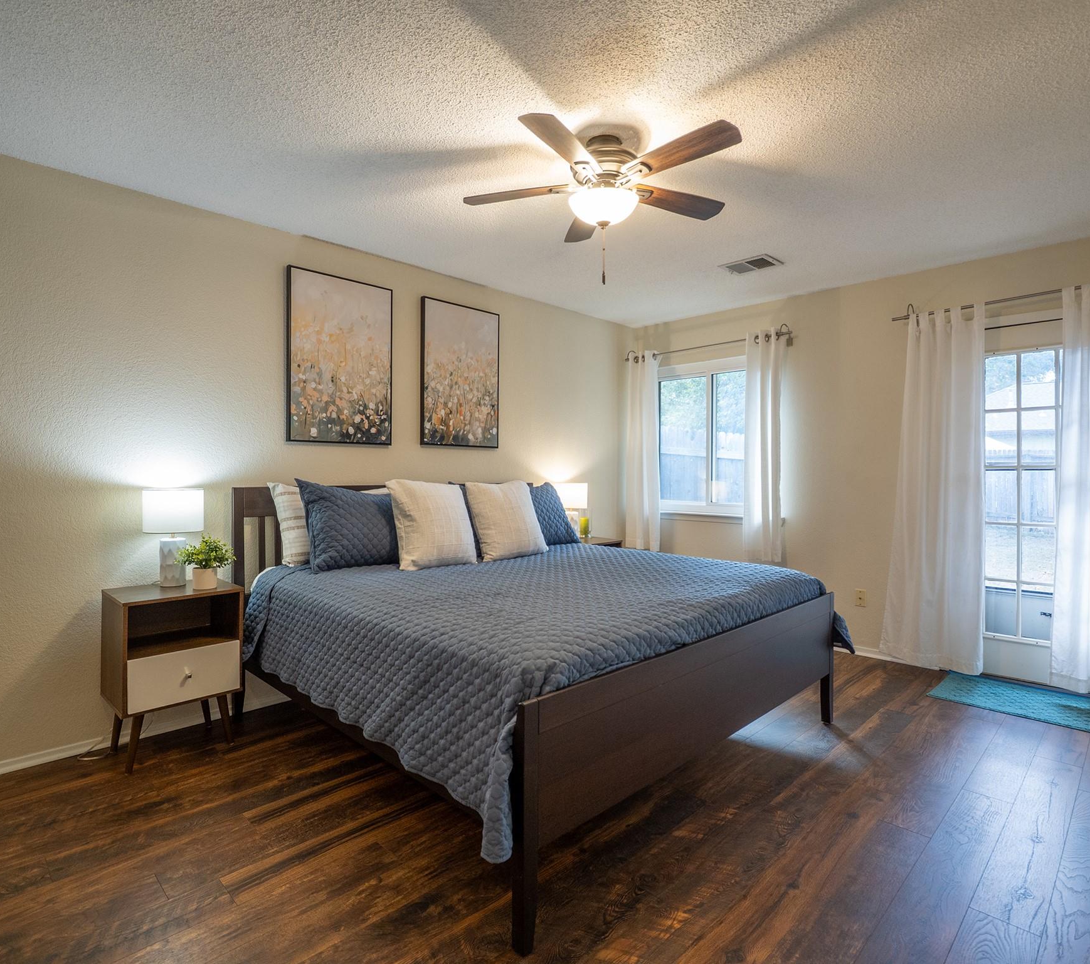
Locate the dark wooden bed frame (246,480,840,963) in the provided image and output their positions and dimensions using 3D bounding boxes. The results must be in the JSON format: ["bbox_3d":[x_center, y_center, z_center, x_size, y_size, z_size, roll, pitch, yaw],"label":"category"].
[{"bbox_3d":[-0.073,0.599,2.899,2.032,1.138,2.091,0,0,-44],"label":"dark wooden bed frame"}]

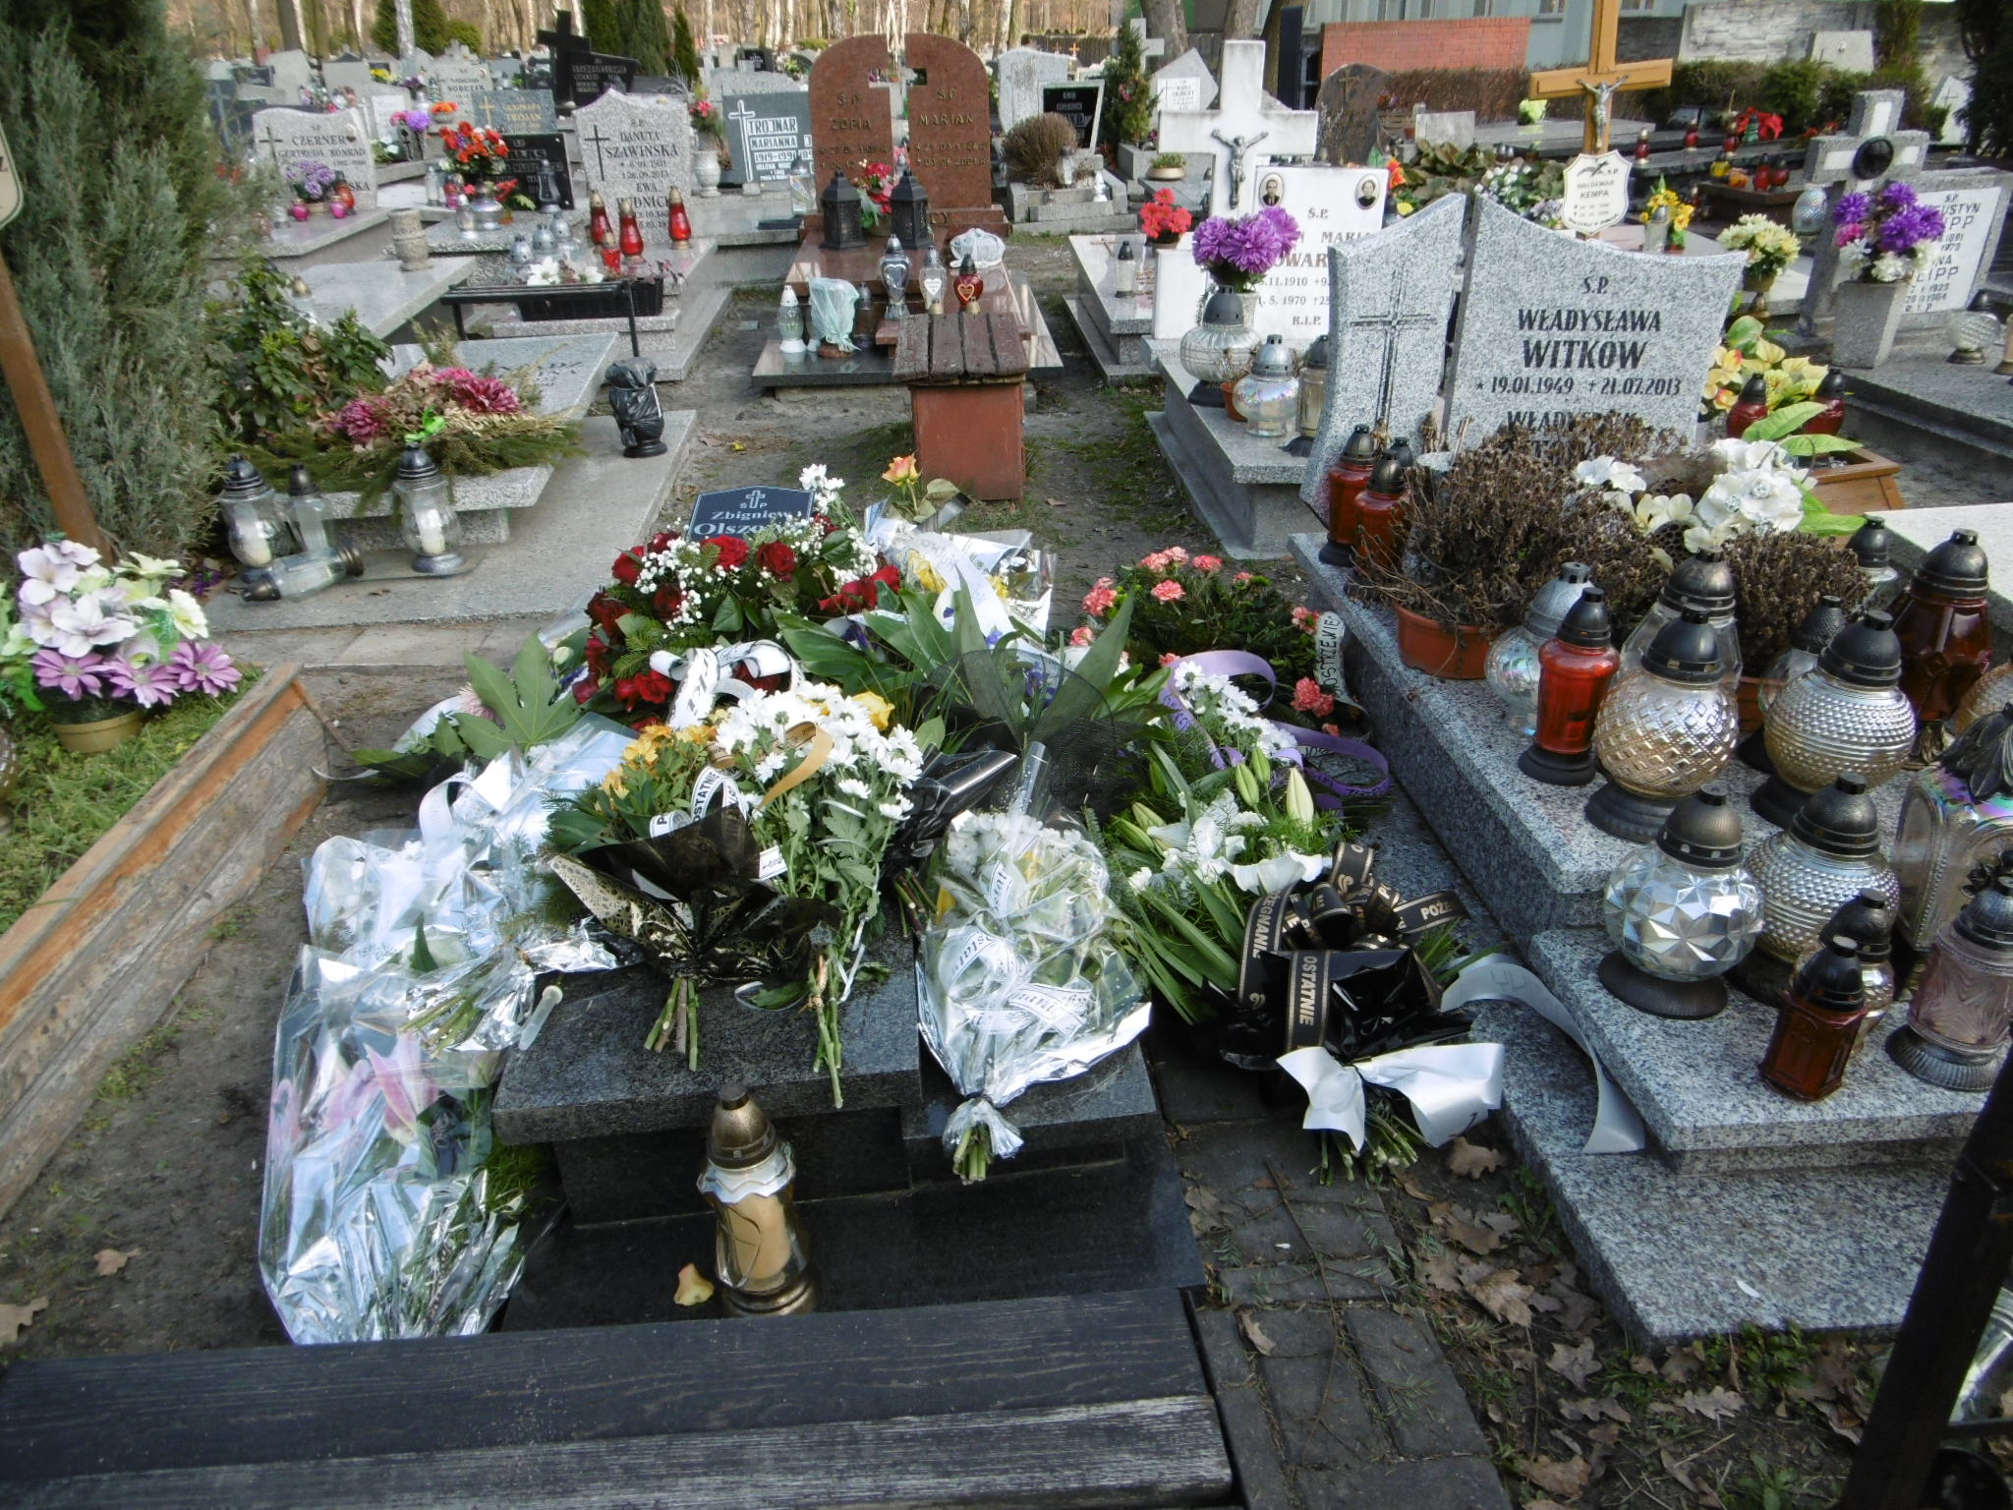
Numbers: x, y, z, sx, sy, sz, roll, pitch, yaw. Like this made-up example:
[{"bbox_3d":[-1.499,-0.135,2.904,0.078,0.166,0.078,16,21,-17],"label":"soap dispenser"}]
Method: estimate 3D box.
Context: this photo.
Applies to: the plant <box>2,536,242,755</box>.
[{"bbox_3d":[-1.692,-0.202,2.675,0.400,0.398,0.360,-3,29,-4],"label":"plant"}]

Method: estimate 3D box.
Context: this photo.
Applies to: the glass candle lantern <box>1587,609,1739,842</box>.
[{"bbox_3d":[1.113,-0.061,2.342,0.221,0.377,0.221,-3,29,-4],"label":"glass candle lantern"}]

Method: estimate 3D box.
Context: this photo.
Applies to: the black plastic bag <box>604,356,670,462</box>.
[{"bbox_3d":[-1.212,-1.138,4.563,0.205,0.302,0.190,-3,29,-3],"label":"black plastic bag"}]

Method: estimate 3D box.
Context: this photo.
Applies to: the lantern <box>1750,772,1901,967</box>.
[{"bbox_3d":[1.210,0.183,2.065,0.207,0.324,0.207,-3,29,-4],"label":"lantern"}]

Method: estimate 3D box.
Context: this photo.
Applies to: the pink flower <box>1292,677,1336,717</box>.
[{"bbox_3d":[0.606,-0.113,2.750,0.080,0.075,0.070,-3,29,-3],"label":"pink flower"}]

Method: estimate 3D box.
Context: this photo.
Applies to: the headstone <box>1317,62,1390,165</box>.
[{"bbox_3d":[2.767,-5.184,11.263,0.560,0.762,0.120,-3,29,-4],"label":"headstone"}]

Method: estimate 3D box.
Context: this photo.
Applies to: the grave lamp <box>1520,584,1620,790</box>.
[{"bbox_3d":[0.924,-0.119,2.272,0.130,0.312,0.130,-3,29,-3],"label":"grave lamp"}]

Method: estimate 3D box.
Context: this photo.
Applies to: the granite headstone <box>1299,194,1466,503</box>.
[{"bbox_3d":[0.873,-0.896,3.298,0.310,0.800,0.100,-2,27,-4],"label":"granite headstone"}]

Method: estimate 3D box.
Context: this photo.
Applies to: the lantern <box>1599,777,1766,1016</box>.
[{"bbox_3d":[1.004,0.201,2.056,0.214,0.333,0.214,-3,29,-4],"label":"lantern"}]

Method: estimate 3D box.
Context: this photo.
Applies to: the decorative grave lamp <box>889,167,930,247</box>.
[{"bbox_3d":[-0.561,-3.128,7.951,0.235,0.400,0.235,-1,27,-3],"label":"decorative grave lamp"}]

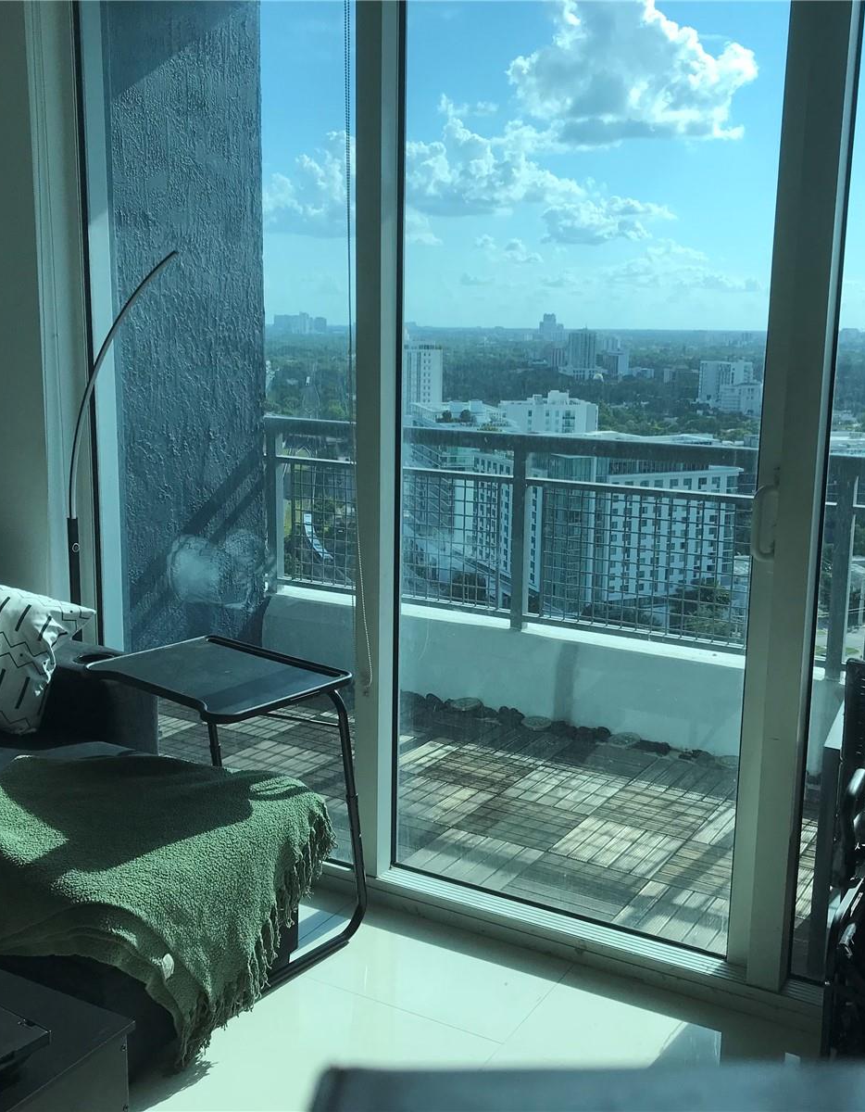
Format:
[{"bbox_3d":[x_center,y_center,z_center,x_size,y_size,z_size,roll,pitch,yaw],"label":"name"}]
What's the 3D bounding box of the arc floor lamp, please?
[{"bbox_3d":[-0.815,0.047,3.053,0.520,1.600,0.230,7,13,32],"label":"arc floor lamp"}]

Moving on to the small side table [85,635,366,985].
[{"bbox_3d":[-0.478,0.582,2.799,0.510,0.650,0.420,10,14,40],"label":"small side table"}]

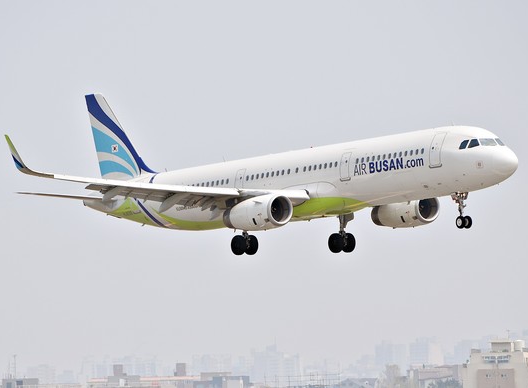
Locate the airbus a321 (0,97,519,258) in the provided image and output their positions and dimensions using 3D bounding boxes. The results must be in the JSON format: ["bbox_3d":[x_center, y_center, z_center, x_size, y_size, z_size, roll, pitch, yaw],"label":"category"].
[{"bbox_3d":[1.344,-2.426,295.106,35.800,12.070,44.510,0,-5,-37],"label":"airbus a321"}]

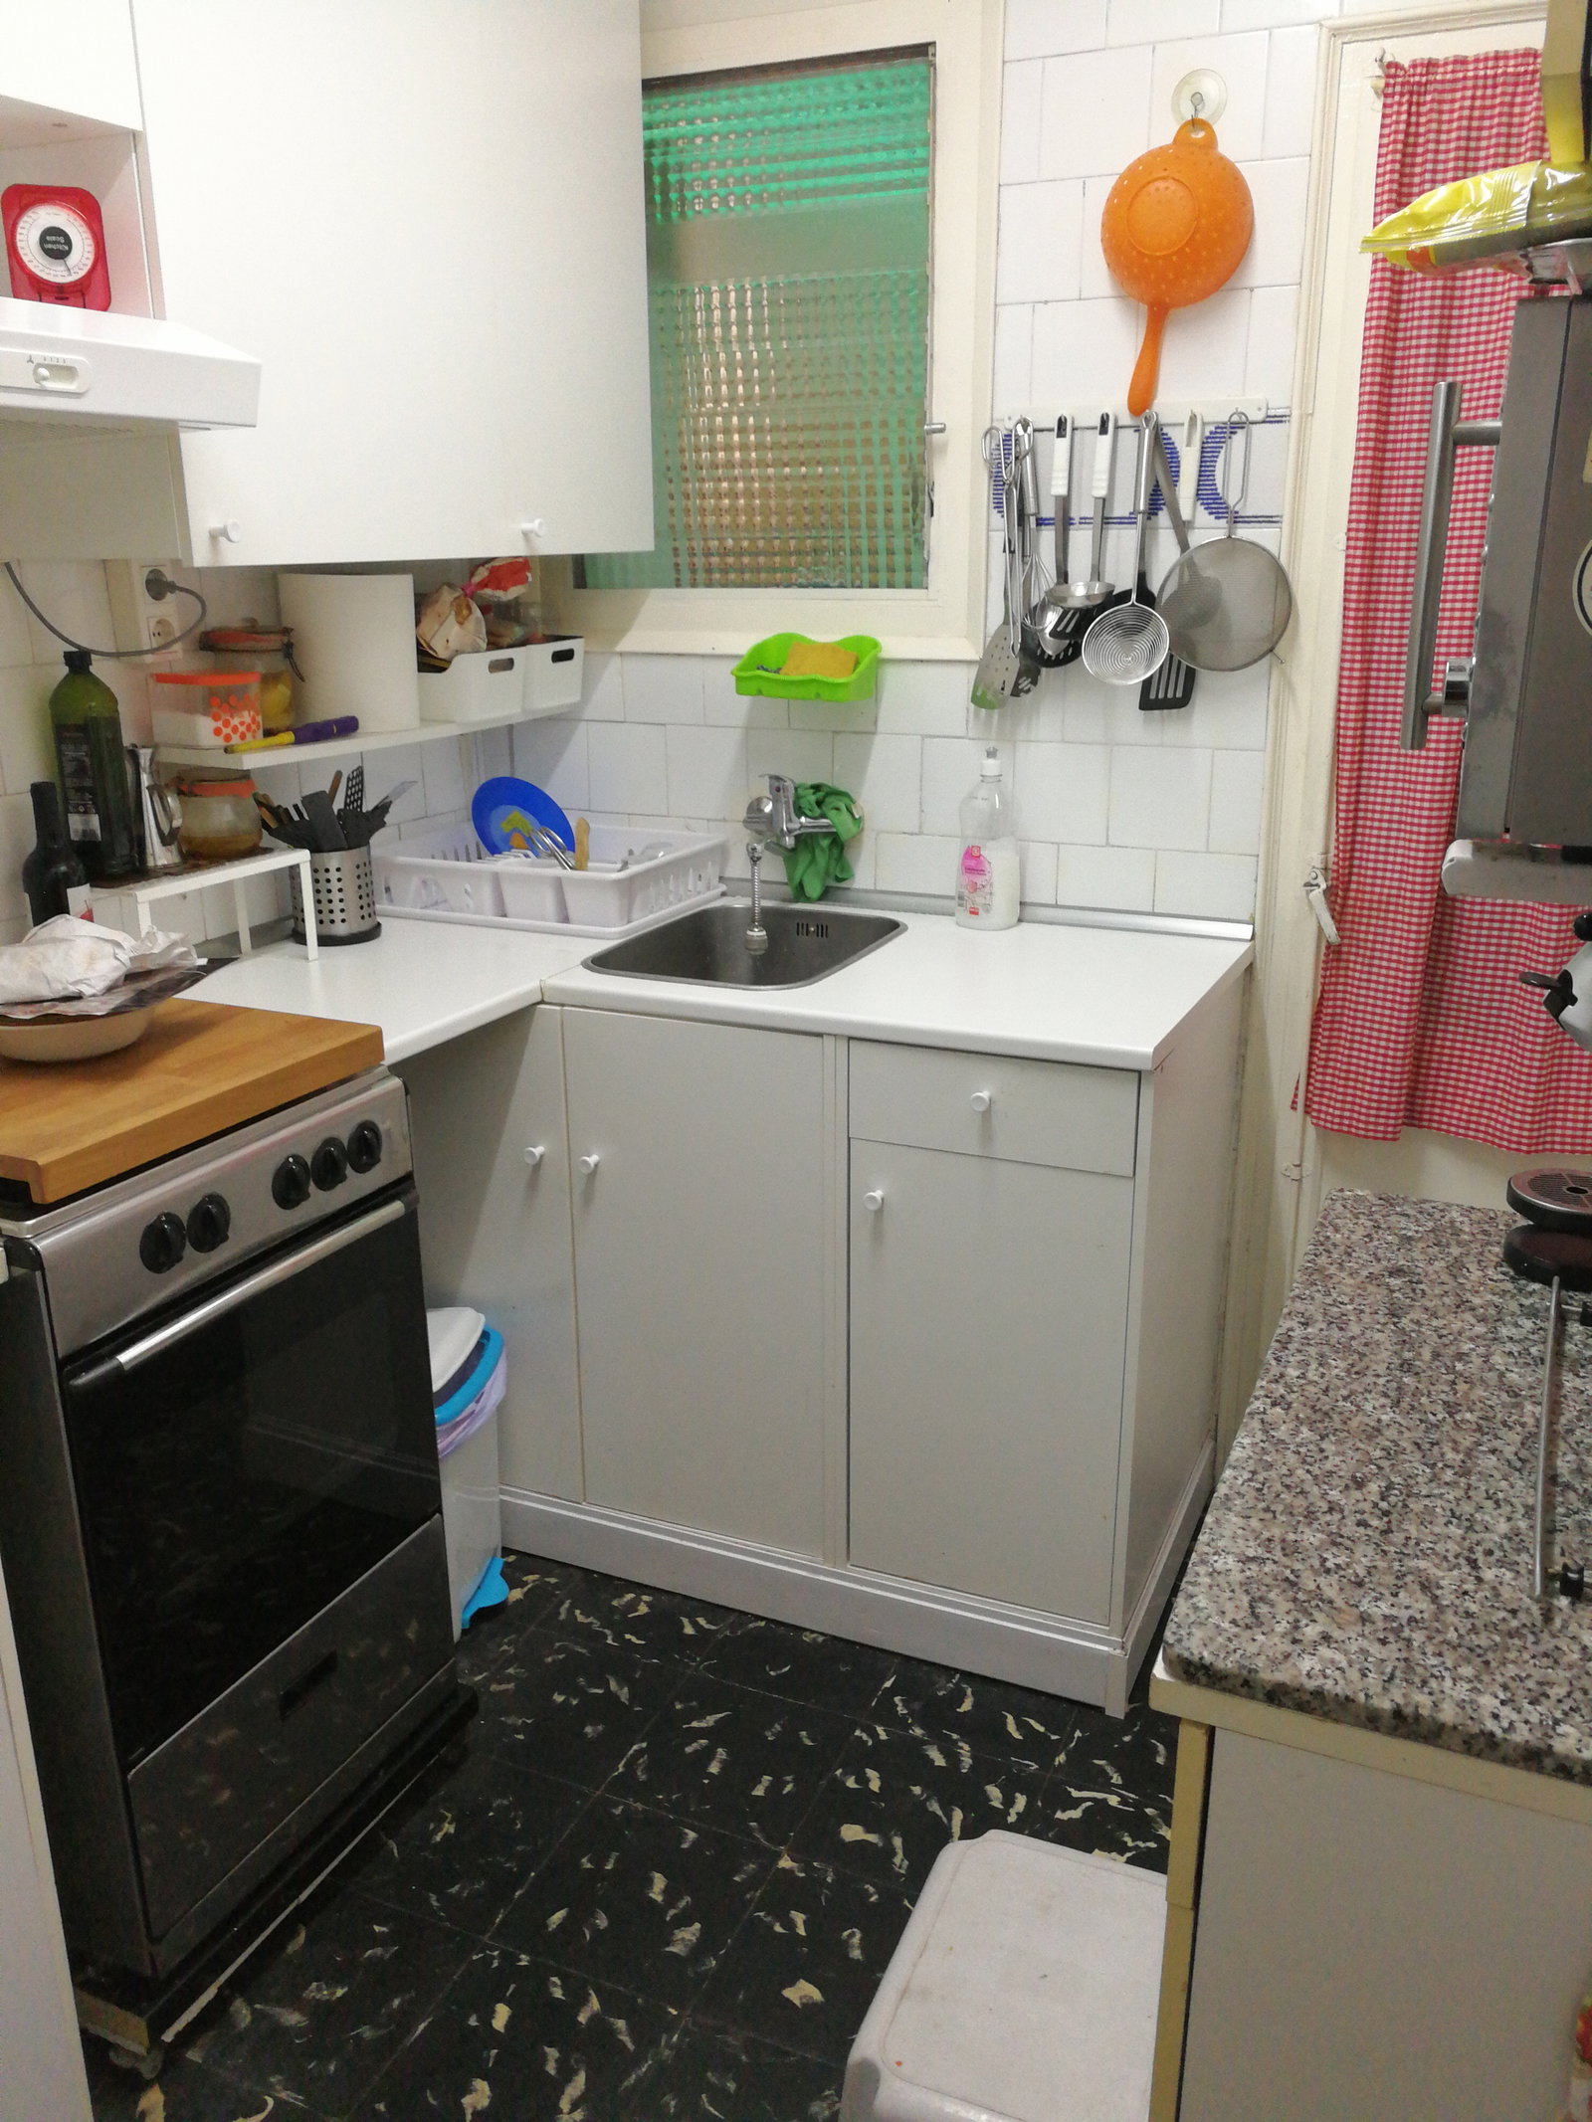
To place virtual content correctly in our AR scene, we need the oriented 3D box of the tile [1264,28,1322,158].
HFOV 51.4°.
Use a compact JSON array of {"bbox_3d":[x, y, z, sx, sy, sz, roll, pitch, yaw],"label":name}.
[{"bbox_3d":[0.641,-1.249,2.140,0.061,0.150,0.010,7,18,23],"label":"tile"}]

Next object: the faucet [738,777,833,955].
[{"bbox_3d":[-0.042,-0.316,2.596,0.188,0.262,0.208,7,19,23],"label":"faucet"}]

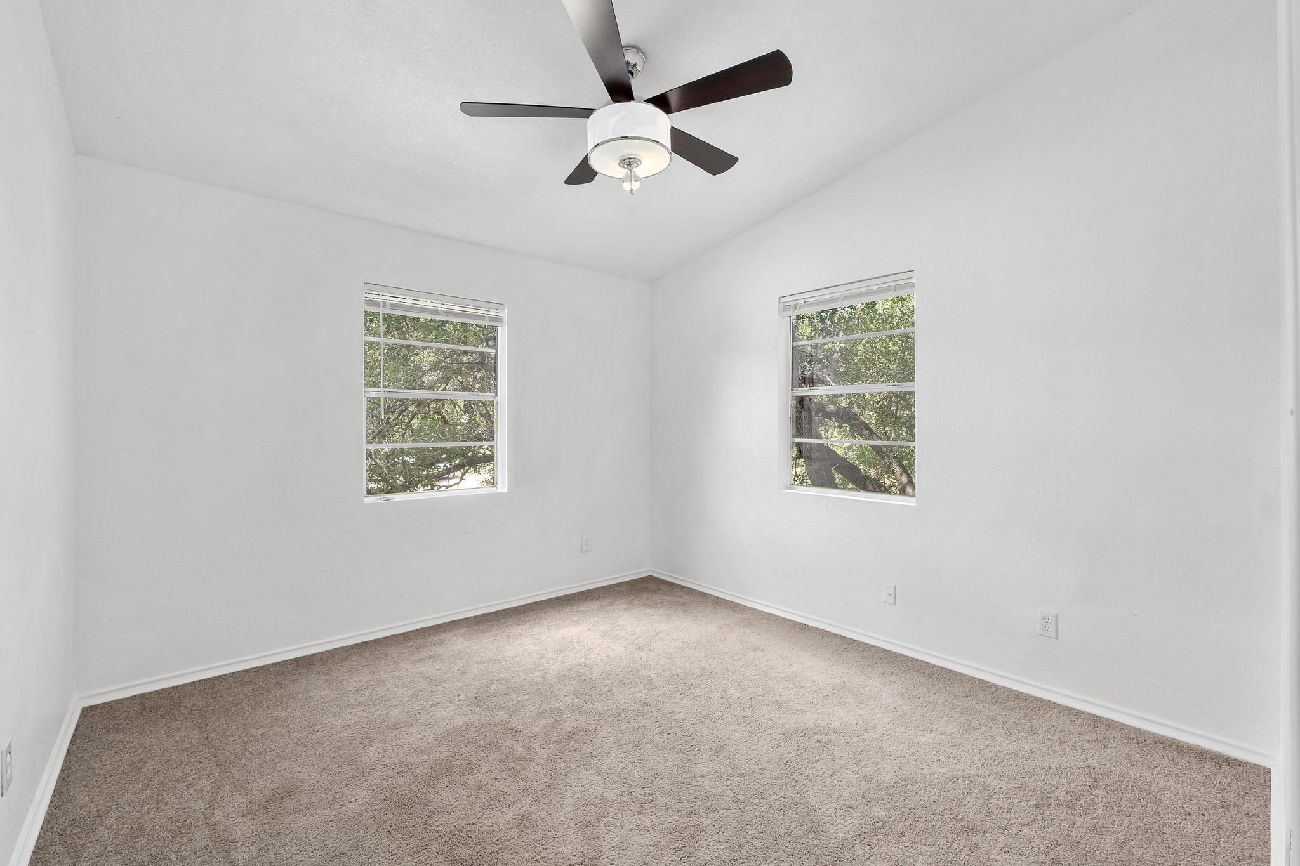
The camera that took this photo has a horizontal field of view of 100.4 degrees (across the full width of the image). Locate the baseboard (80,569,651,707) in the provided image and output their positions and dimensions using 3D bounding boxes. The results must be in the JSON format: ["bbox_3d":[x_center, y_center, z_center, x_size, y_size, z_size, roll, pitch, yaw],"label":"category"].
[{"bbox_3d":[-1.254,1.173,3.462,3.315,0.063,0.016,0,0,-40],"label":"baseboard"}]

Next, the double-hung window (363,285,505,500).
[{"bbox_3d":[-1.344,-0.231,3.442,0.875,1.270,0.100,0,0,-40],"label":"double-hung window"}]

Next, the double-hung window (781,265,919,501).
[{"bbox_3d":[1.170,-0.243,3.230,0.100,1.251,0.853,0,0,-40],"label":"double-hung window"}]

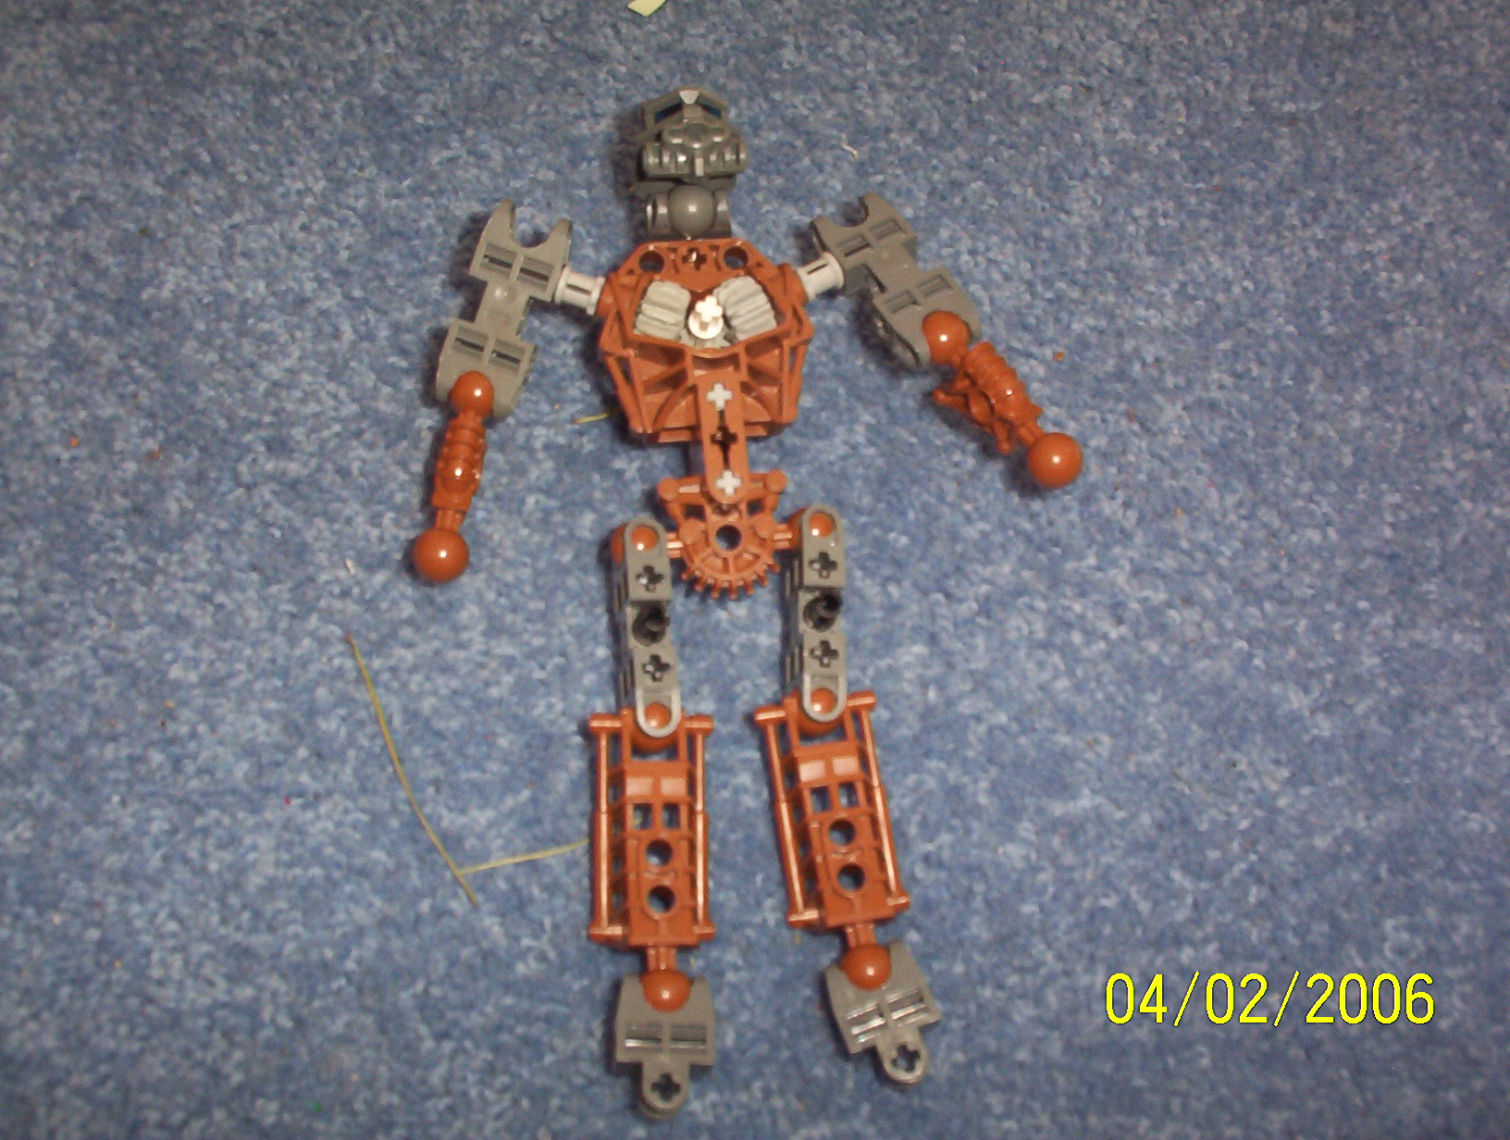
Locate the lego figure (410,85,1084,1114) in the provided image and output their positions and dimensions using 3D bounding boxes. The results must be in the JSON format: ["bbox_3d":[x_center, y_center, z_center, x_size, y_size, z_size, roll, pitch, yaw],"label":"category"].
[{"bbox_3d":[0.000,0.000,0.307,0.127,0.032,0.186,-5,78,-1],"label":"lego figure"}]

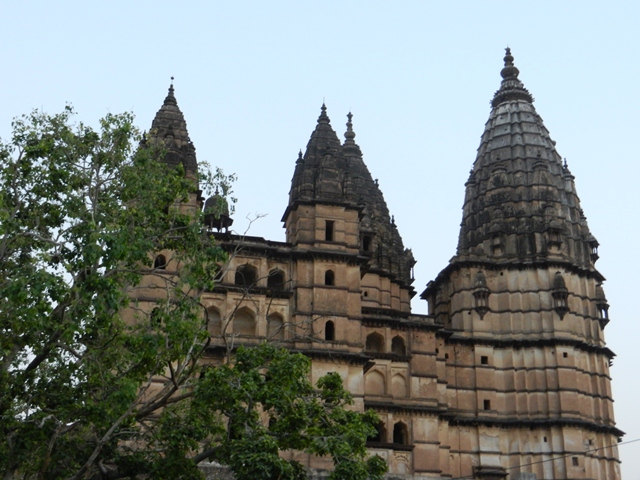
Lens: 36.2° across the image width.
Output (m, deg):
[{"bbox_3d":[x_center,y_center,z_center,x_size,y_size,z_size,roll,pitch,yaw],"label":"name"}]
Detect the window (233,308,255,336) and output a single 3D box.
[{"bbox_3d":[-5.666,6.097,72.797,1.690,2.180,0.400,6,-23,-13],"label":"window"}]

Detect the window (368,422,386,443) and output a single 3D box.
[{"bbox_3d":[5.809,19.548,100.554,2.115,2.497,0.500,6,-21,-15],"label":"window"}]

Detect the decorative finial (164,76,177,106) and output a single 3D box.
[{"bbox_3d":[-12.402,-12.352,81.450,1.020,2.870,1.020,6,-23,-13],"label":"decorative finial"}]

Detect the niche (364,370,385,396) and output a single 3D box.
[{"bbox_3d":[5.719,14.909,102.170,2.129,2.686,0.400,6,-21,-15],"label":"niche"}]

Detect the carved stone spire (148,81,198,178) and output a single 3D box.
[{"bbox_3d":[-12.464,-8.379,79.780,4.620,10.920,4.620,6,-23,-13],"label":"carved stone spire"}]

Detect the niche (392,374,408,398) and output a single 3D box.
[{"bbox_3d":[8.404,15.508,103.879,1.694,2.622,0.400,6,-21,-15],"label":"niche"}]

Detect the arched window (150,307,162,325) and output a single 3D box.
[{"bbox_3d":[-13.467,6.326,80.791,0.884,1.569,0.400,6,-21,-15],"label":"arched window"}]

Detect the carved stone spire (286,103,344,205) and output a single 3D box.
[{"bbox_3d":[0.249,-6.928,82.264,4.760,10.840,4.760,6,-23,-13],"label":"carved stone spire"}]

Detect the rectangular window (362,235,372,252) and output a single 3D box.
[{"bbox_3d":[5.425,0.423,112.614,1.035,2.016,0.400,6,-21,-15],"label":"rectangular window"}]

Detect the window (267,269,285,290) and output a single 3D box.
[{"bbox_3d":[-3.375,3.106,74.876,1.410,1.780,0.500,6,-23,-13],"label":"window"}]

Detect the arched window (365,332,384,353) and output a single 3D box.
[{"bbox_3d":[4.987,9.390,89.356,1.750,1.930,0.500,6,-23,-13],"label":"arched window"}]

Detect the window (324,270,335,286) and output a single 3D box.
[{"bbox_3d":[0.710,2.946,74.559,0.740,1.350,0.400,6,-23,-13],"label":"window"}]

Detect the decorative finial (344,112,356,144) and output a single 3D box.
[{"bbox_3d":[3.834,-14.123,123.167,1.433,4.676,1.433,0,-20,0],"label":"decorative finial"}]

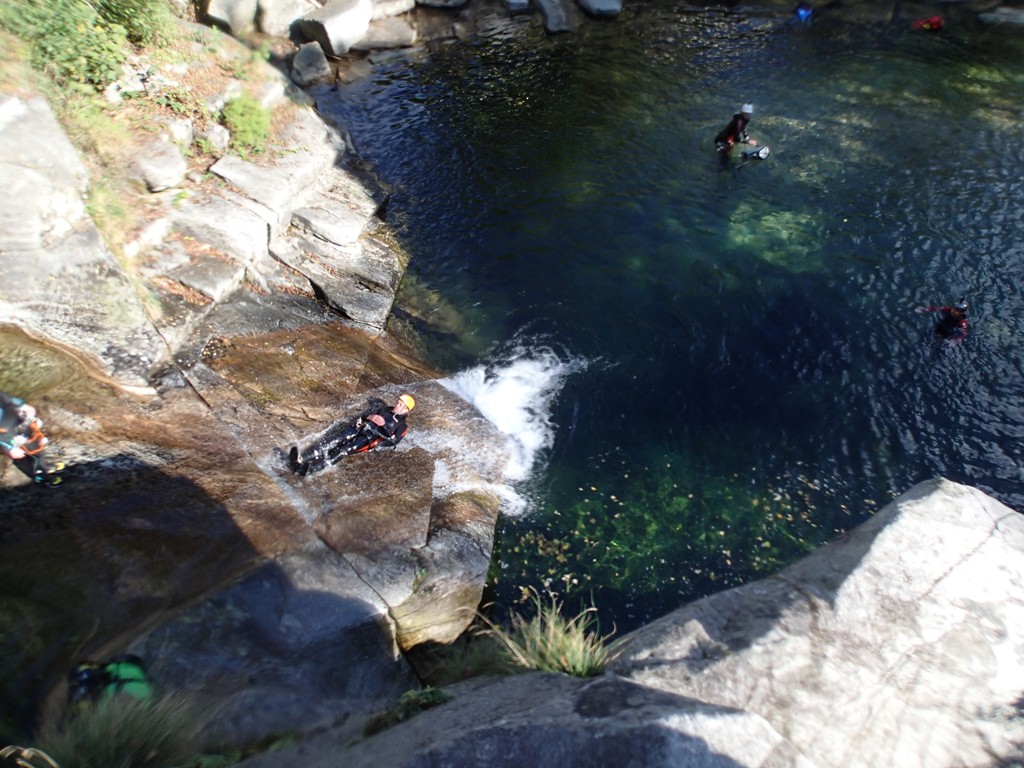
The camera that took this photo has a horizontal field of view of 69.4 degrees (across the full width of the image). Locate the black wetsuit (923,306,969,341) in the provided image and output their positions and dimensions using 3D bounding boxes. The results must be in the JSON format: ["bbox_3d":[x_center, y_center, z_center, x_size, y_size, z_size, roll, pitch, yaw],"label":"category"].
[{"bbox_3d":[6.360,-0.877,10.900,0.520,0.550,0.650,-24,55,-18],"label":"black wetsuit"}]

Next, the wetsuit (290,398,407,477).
[{"bbox_3d":[-1.958,0.637,8.800,1.500,0.400,0.620,-30,56,-35],"label":"wetsuit"}]

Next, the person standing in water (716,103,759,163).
[{"bbox_3d":[3.899,-4.300,12.900,0.700,1.250,0.550,12,52,9],"label":"person standing in water"}]

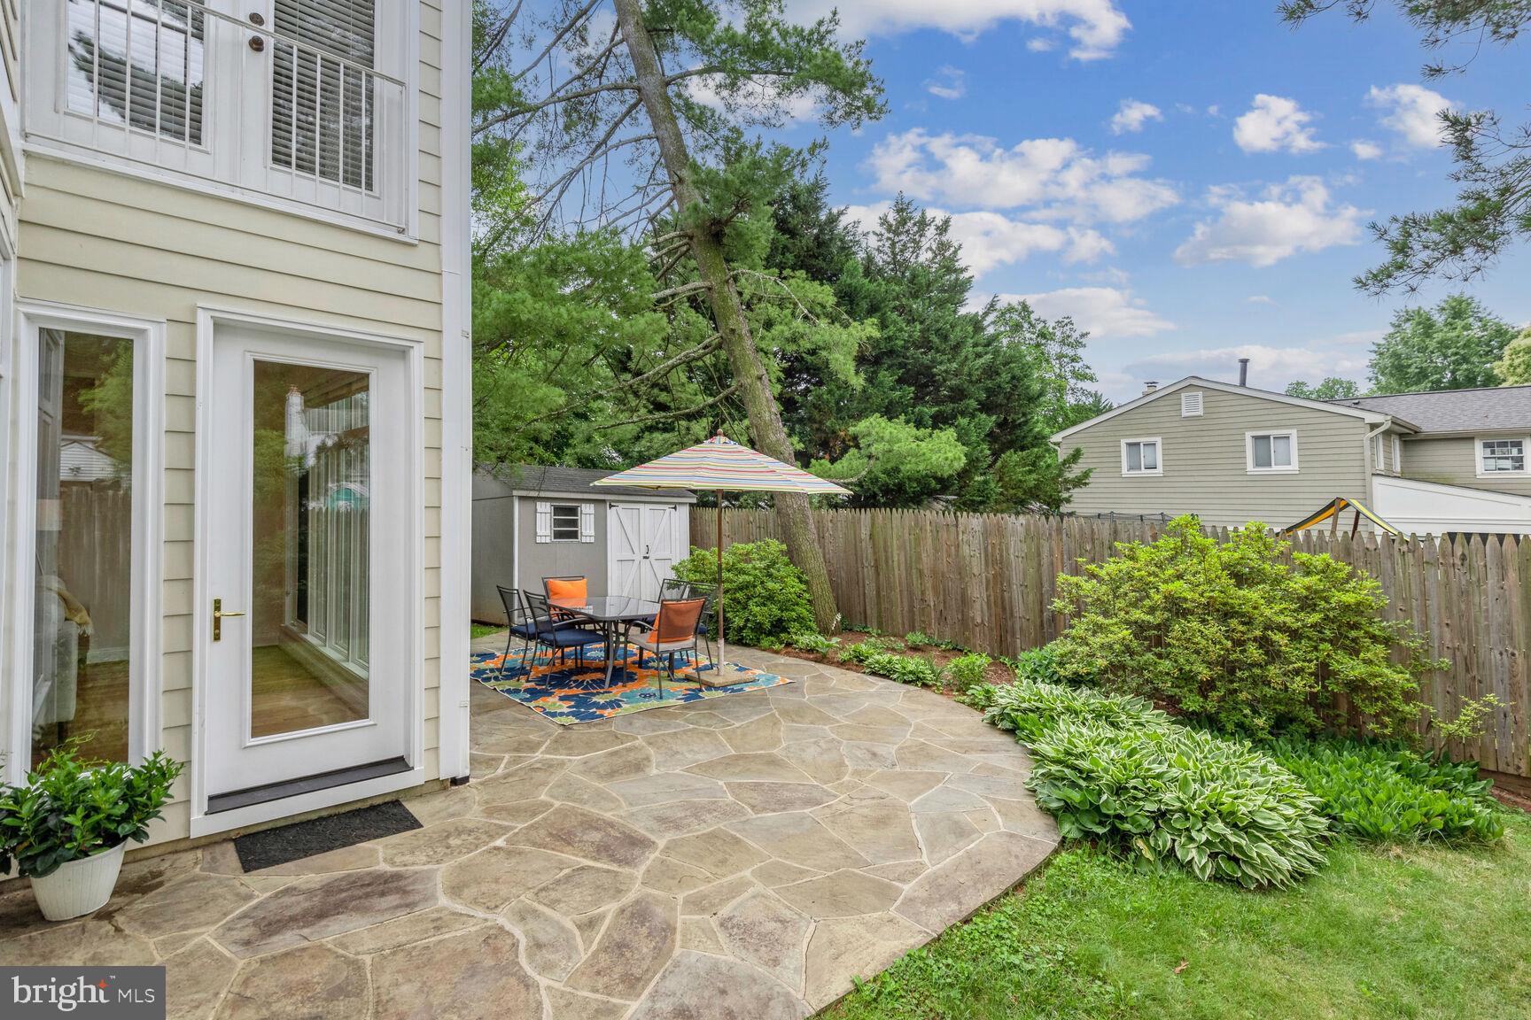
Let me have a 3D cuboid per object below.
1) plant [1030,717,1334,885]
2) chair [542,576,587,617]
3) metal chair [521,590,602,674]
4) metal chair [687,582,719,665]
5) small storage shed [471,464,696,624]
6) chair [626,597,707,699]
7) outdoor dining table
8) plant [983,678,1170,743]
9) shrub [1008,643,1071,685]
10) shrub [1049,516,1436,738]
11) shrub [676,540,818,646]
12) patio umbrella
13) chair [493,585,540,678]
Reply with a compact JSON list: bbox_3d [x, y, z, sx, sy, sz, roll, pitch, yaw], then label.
[{"bbox_3d":[2.146,1.574,3.811,1.220,0.460,1.200,0,-1,12],"label":"plant"},{"bbox_3d":[-2.290,1.296,8.054,0.580,0.940,0.660,1,-1,-37],"label":"chair"},{"bbox_3d":[-2.076,1.308,7.037,0.680,0.925,0.600,1,-1,-41],"label":"metal chair"},{"bbox_3d":[-0.961,1.315,7.583,0.680,0.925,0.600,1,-1,-42],"label":"metal chair"},{"bbox_3d":[-3.765,0.521,13.310,3.600,2.750,3.450,1,-1,-41],"label":"small storage shed"},{"bbox_3d":[-1.000,1.298,6.712,0.600,0.925,0.680,1,-2,-45],"label":"chair"},{"bbox_3d":[-1.649,1.397,7.328,1.000,0.720,1.620,1,-1,-38],"label":"outdoor dining table"},{"bbox_3d":[2.420,1.540,5.280,1.360,0.380,0.820,0,-1,9],"label":"plant"},{"bbox_3d":[2.880,1.634,7.099,0.780,0.420,0.720,0,-1,18],"label":"shrub"},{"bbox_3d":[4.018,1.014,6.012,1.400,1.850,2.650,1,-1,-43],"label":"shrub"},{"bbox_3d":[-0.305,1.102,9.636,1.980,1.370,1.650,0,-1,26],"label":"shrub"},{"bbox_3d":[-0.455,0.472,6.964,2.700,2.560,2.700,0,-1,0],"label":"patio umbrella"},{"bbox_3d":[-2.460,1.286,7.294,0.670,0.940,0.570,1,-1,-43],"label":"chair"}]

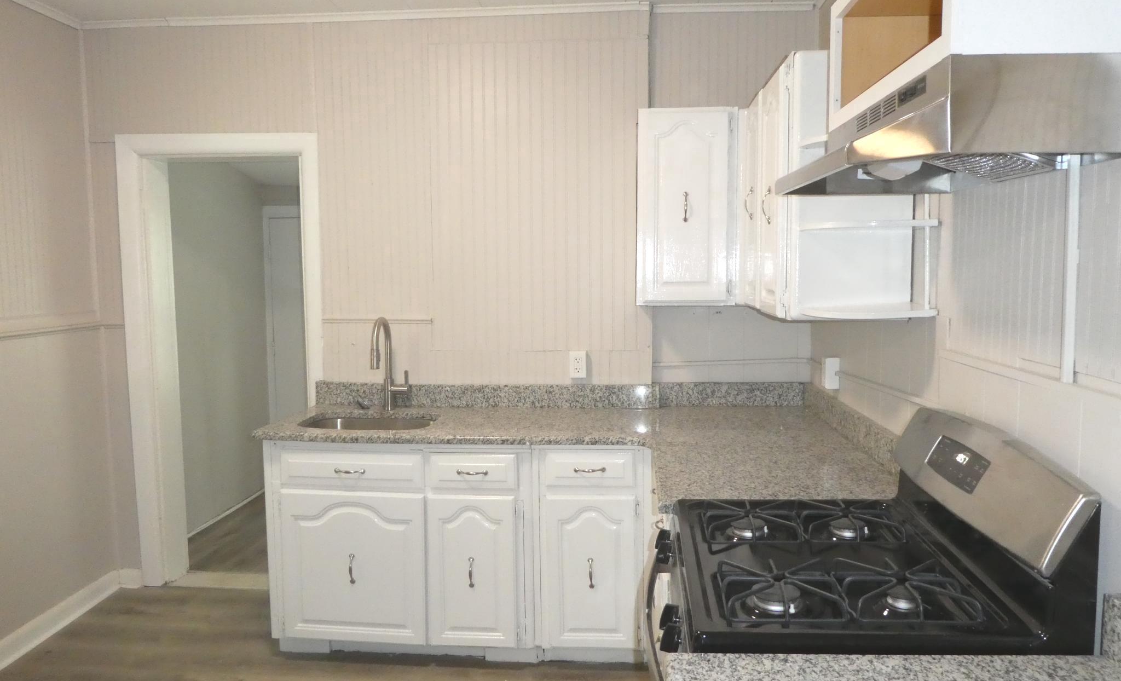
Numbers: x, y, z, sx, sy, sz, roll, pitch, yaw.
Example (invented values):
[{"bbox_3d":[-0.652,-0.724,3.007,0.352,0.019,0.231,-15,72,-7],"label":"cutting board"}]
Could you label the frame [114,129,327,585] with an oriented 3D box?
[{"bbox_3d":[-1.532,0.119,3.662,0.921,2.131,0.203,0,6,4],"label":"frame"}]

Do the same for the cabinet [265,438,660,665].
[{"bbox_3d":[-0.380,0.793,3.244,1.462,0.854,0.616,0,6,4],"label":"cabinet"}]

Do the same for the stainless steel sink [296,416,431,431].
[{"bbox_3d":[-0.793,0.439,3.263,0.565,0.198,0.396,0,6,4],"label":"stainless steel sink"}]

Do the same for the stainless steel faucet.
[{"bbox_3d":[-0.742,0.109,3.349,0.131,0.427,0.243,0,6,4],"label":"stainless steel faucet"}]

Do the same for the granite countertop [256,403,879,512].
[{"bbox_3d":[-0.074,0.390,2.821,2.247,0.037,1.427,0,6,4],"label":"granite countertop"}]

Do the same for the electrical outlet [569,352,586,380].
[{"bbox_3d":[0.079,0.109,3.448,0.071,0.119,0.011,0,6,4],"label":"electrical outlet"}]

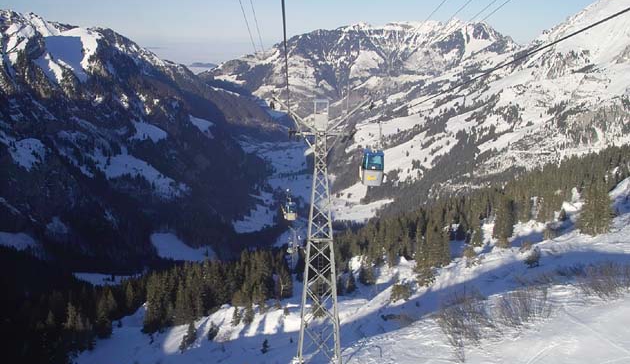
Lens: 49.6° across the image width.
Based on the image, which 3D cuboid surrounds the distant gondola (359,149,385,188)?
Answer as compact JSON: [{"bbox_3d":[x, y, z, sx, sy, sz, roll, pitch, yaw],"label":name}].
[{"bbox_3d":[3.400,-0.840,40.500,1.350,2.050,1.550,0,12,-2],"label":"distant gondola"}]

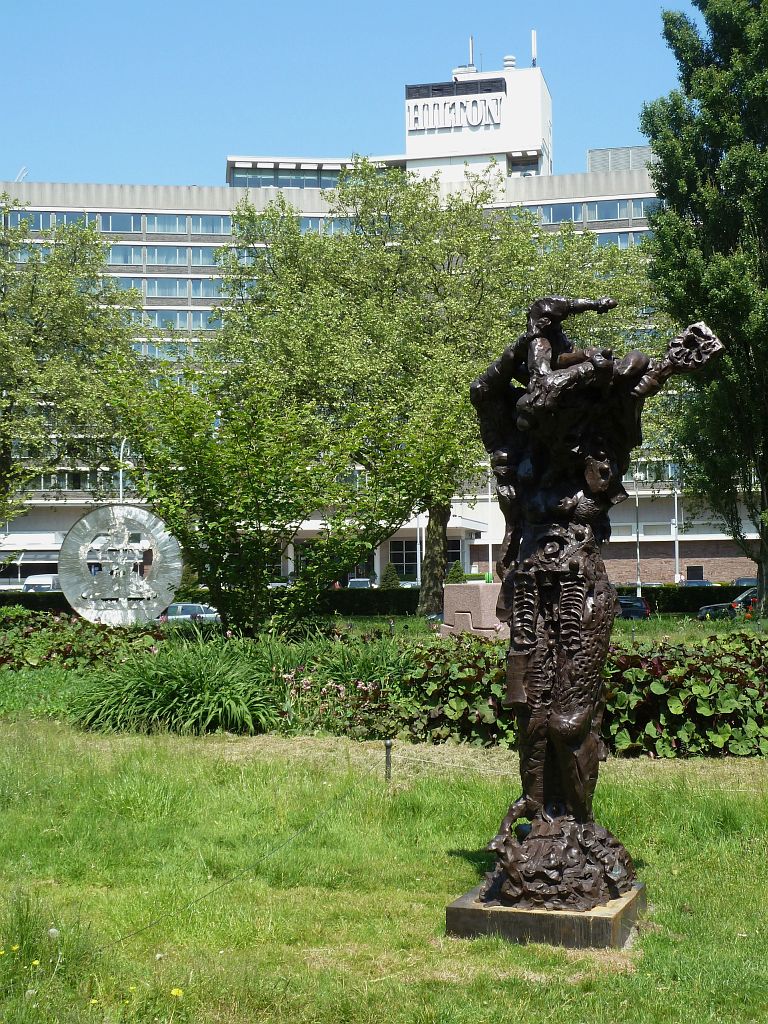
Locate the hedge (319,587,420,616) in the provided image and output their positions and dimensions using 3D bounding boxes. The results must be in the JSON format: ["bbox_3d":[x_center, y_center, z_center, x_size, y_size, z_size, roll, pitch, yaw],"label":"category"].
[{"bbox_3d":[-0.561,4.100,64.372,4.950,1.350,1.000,-1,-3,0],"label":"hedge"}]

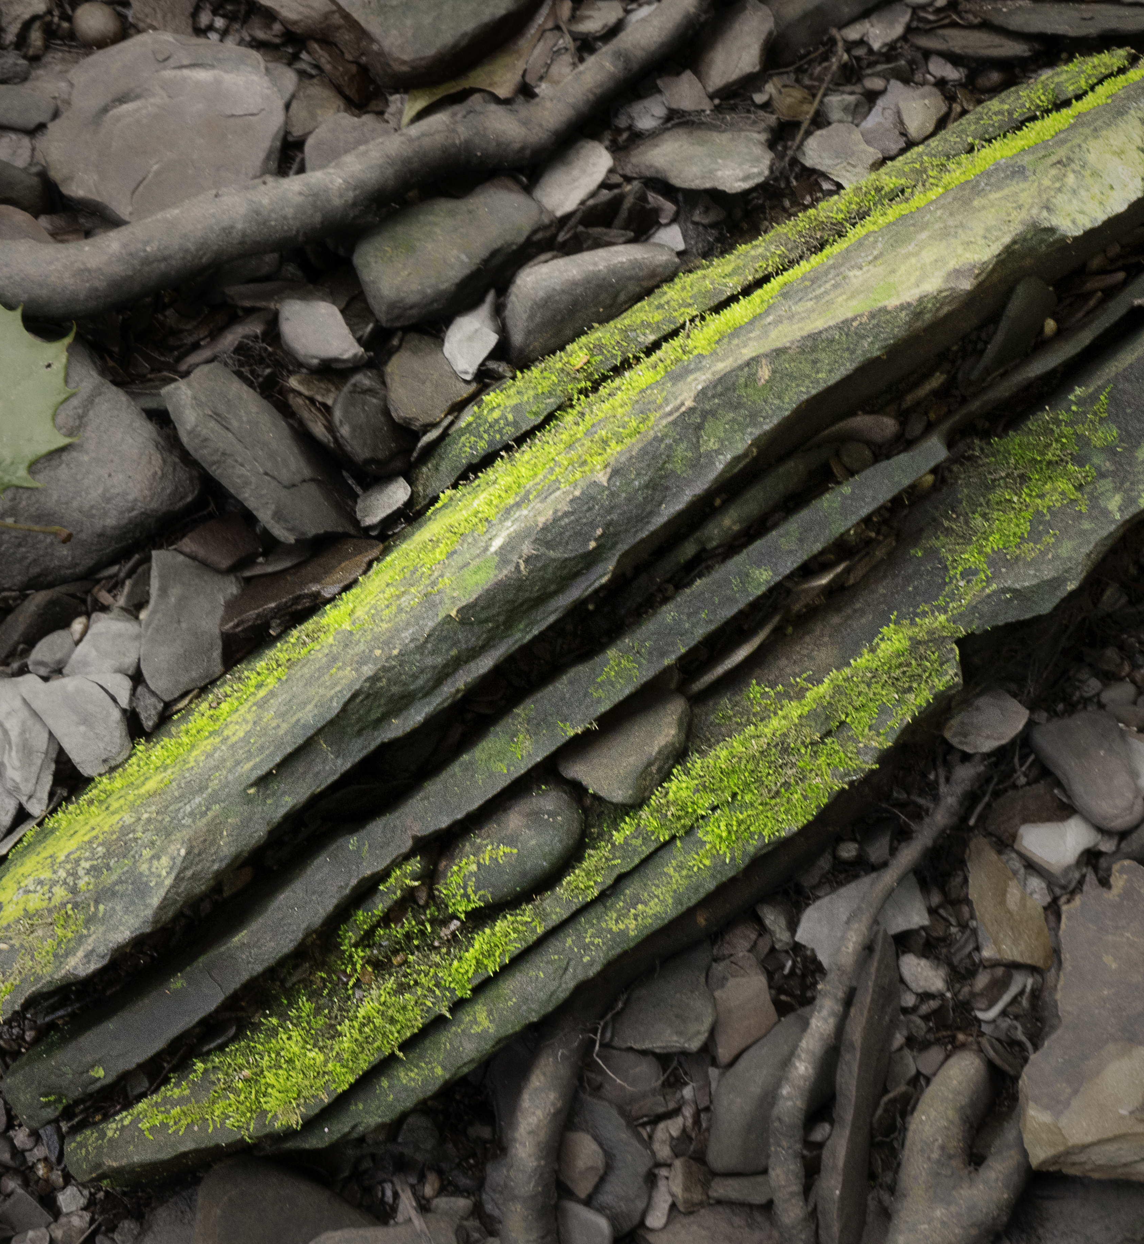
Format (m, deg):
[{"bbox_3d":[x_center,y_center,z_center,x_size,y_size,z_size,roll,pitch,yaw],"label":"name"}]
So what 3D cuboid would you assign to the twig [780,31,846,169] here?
[{"bbox_3d":[0.118,-0.252,1.526,0.014,0.020,0.094,15,59,9],"label":"twig"}]

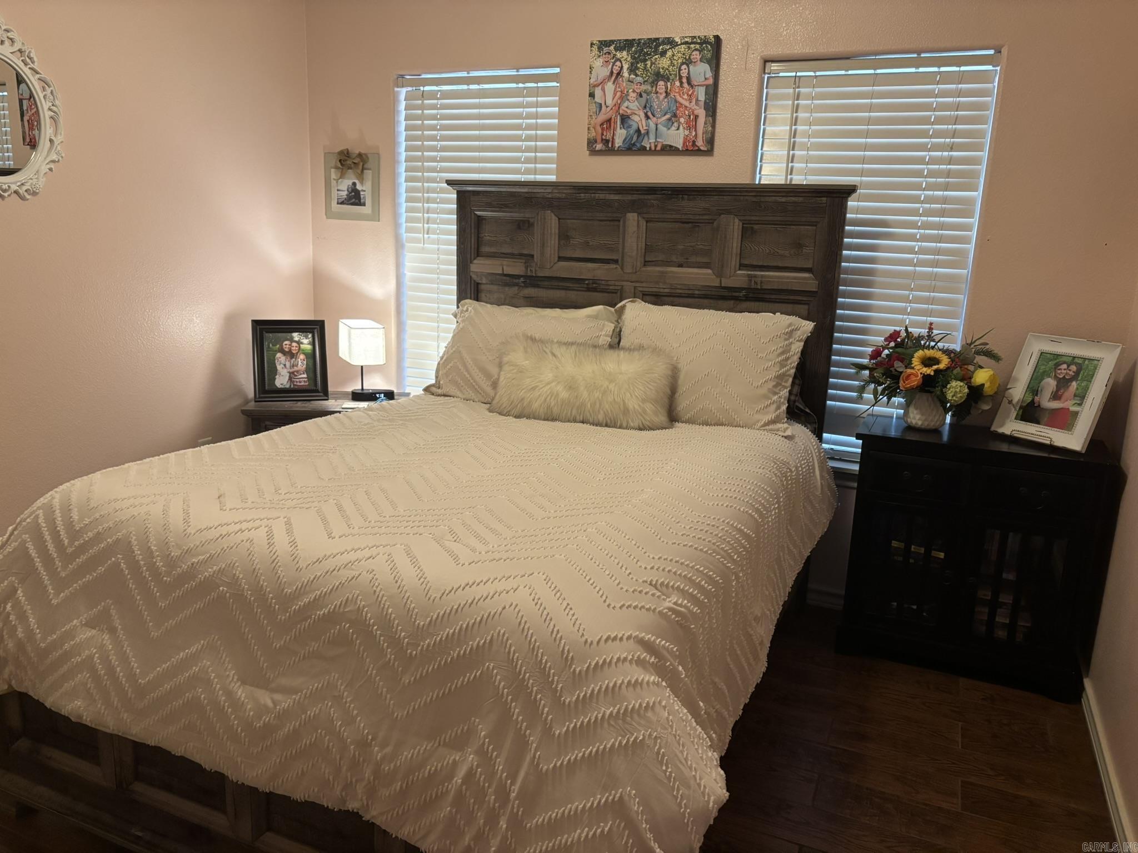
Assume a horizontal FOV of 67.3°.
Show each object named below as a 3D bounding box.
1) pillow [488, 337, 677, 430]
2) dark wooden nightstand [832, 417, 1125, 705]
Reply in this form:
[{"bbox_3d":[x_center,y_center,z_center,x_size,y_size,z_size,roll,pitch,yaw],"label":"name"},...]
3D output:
[{"bbox_3d":[0.043,-0.162,3.034,0.640,0.280,0.150,9,-15,26],"label":"pillow"},{"bbox_3d":[1.381,0.430,2.992,0.773,0.805,0.364,8,14,23],"label":"dark wooden nightstand"}]

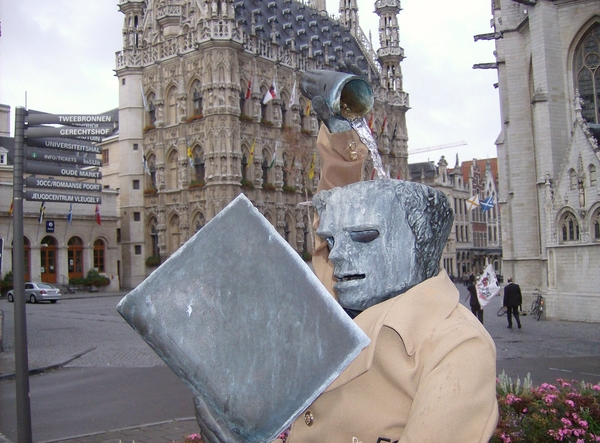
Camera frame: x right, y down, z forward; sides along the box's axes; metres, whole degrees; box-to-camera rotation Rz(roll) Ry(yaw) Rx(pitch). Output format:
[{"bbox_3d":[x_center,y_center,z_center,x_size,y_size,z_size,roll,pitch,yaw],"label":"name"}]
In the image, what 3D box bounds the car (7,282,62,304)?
[{"bbox_3d":[-19.700,5.280,46.100,4.750,1.450,1.810,-4,-4,33],"label":"car"}]

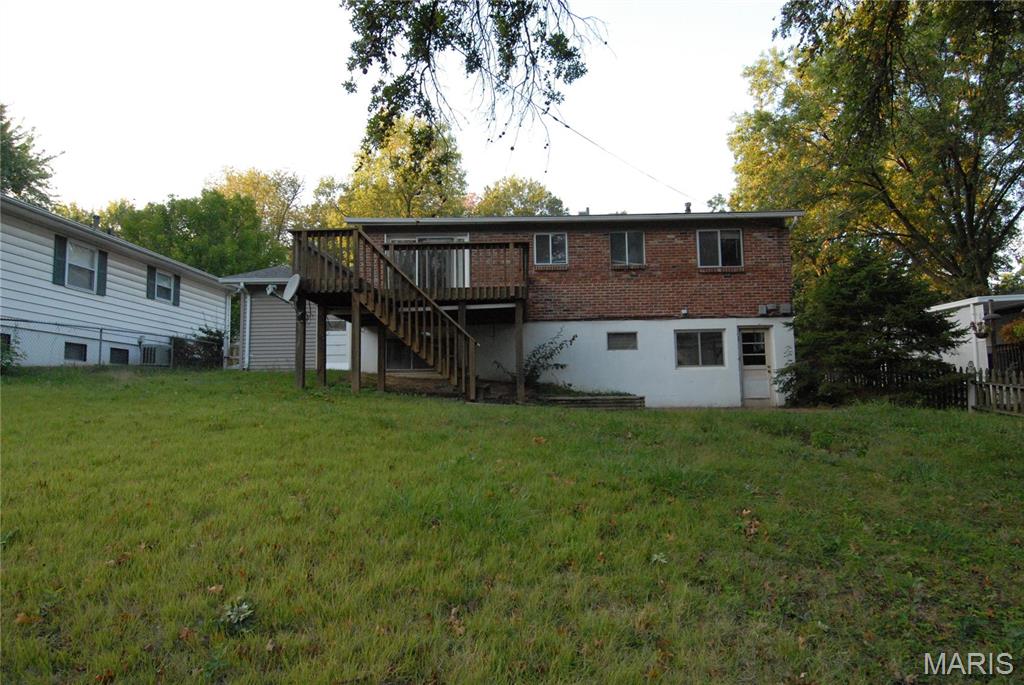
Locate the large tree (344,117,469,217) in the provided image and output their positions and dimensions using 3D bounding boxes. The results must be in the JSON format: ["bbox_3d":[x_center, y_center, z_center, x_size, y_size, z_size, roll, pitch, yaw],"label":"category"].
[{"bbox_3d":[-6.056,-5.743,33.752,7.200,14.000,7.000,-1,-5,1],"label":"large tree"}]

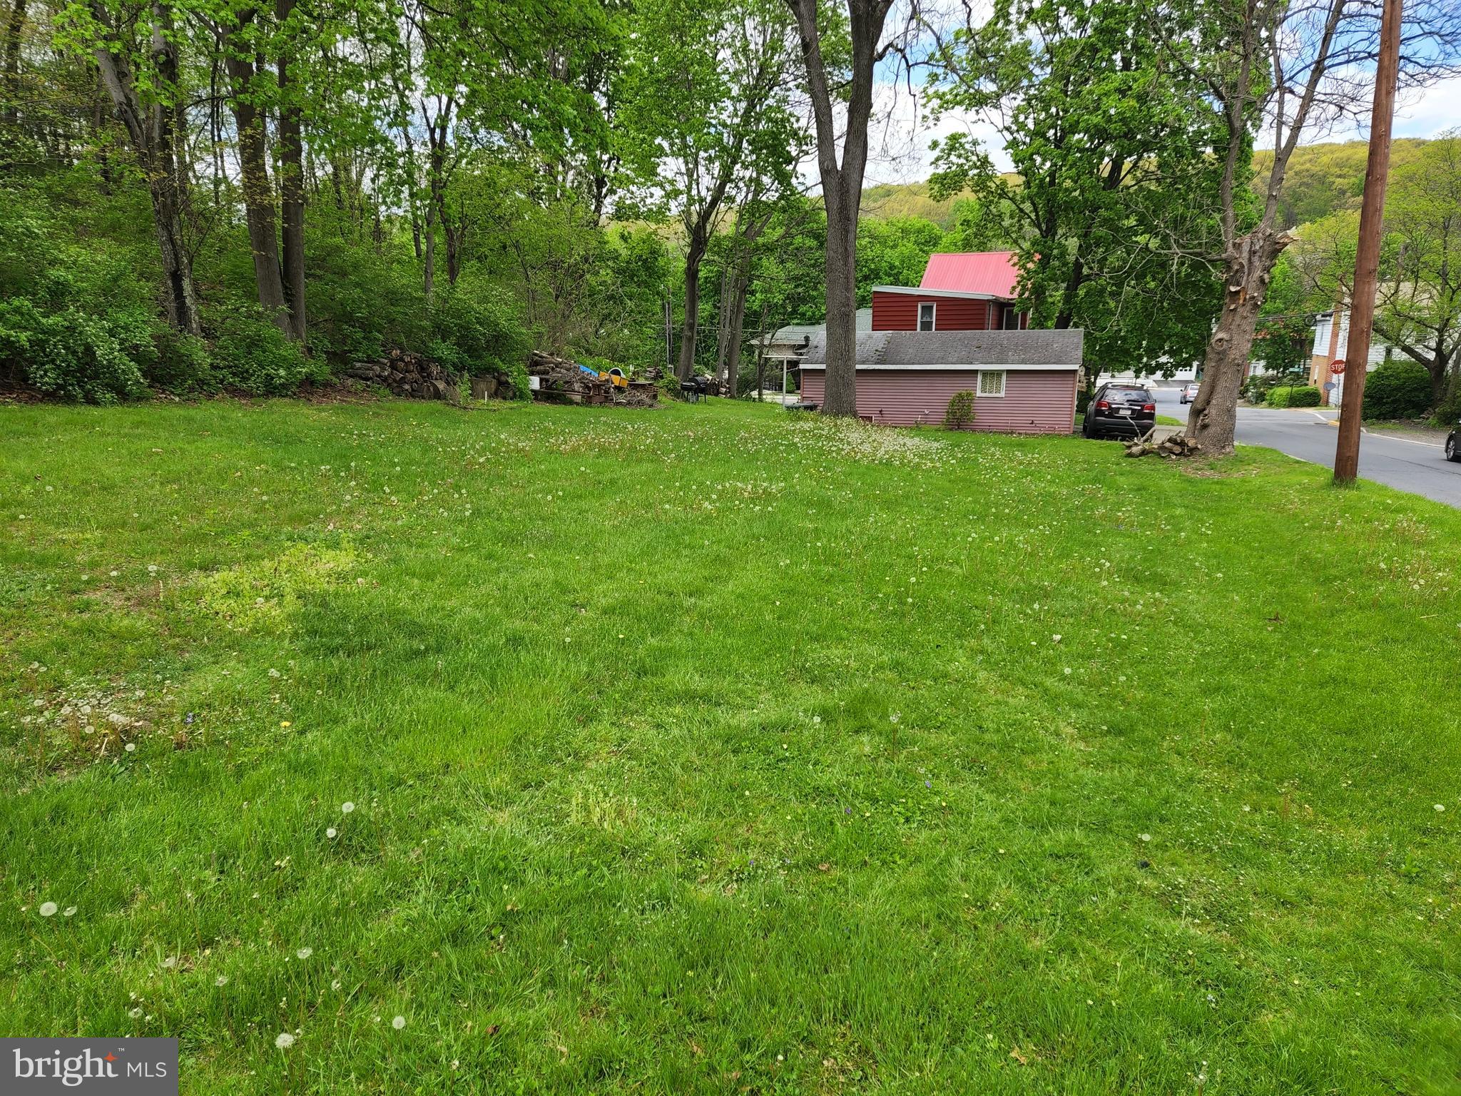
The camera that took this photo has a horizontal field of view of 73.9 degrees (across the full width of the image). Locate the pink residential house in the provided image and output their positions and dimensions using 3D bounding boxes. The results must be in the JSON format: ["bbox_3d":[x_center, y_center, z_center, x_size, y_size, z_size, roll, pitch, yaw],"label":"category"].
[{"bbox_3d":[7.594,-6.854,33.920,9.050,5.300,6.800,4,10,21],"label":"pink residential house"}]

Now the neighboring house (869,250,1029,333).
[{"bbox_3d":[10.863,-10.227,46.206,6.600,8.100,9.000,4,10,21],"label":"neighboring house"}]

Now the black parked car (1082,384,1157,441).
[{"bbox_3d":[12.609,-4.473,31.608,1.890,1.720,4.680,4,10,17],"label":"black parked car"}]

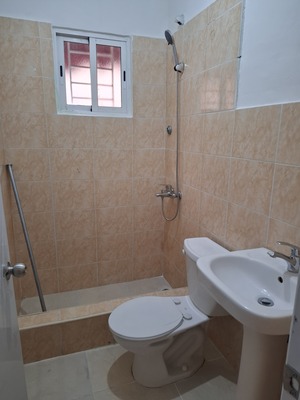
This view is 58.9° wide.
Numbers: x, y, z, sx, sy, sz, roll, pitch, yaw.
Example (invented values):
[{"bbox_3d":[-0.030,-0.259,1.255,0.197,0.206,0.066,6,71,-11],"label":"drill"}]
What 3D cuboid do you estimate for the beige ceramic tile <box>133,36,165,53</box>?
[{"bbox_3d":[0.004,-1.220,2.089,0.297,0.100,0.010,-4,15,-19],"label":"beige ceramic tile"}]

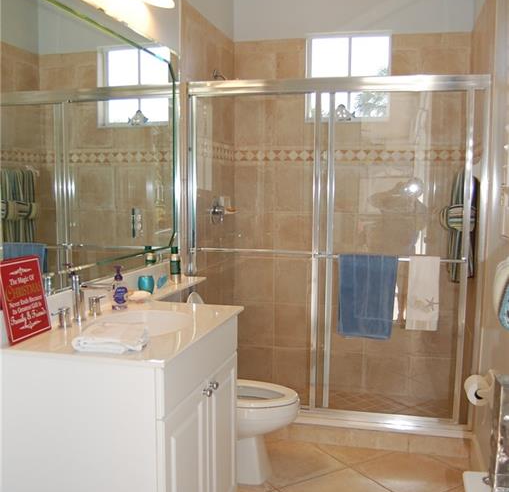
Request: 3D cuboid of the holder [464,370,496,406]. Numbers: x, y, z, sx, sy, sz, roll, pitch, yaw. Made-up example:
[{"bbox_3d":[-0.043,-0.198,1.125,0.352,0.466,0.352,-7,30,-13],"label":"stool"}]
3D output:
[{"bbox_3d":[0.887,0.566,2.268,0.115,0.140,0.140,2,5,14],"label":"holder"}]

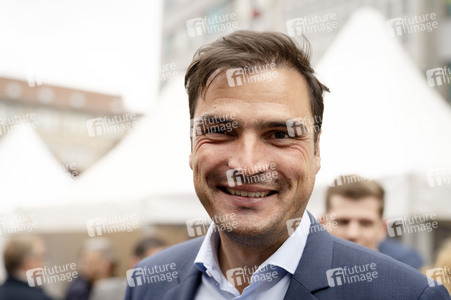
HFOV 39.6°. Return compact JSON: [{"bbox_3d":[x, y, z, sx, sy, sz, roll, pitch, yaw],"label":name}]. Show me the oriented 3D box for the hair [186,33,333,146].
[{"bbox_3d":[0.038,-0.065,0.775,0.174,0.172,0.200,2,-2,5],"label":"hair"}]

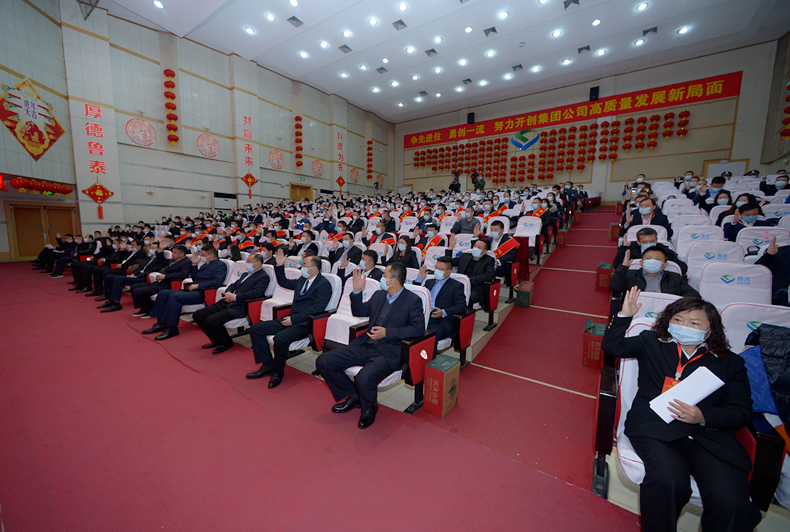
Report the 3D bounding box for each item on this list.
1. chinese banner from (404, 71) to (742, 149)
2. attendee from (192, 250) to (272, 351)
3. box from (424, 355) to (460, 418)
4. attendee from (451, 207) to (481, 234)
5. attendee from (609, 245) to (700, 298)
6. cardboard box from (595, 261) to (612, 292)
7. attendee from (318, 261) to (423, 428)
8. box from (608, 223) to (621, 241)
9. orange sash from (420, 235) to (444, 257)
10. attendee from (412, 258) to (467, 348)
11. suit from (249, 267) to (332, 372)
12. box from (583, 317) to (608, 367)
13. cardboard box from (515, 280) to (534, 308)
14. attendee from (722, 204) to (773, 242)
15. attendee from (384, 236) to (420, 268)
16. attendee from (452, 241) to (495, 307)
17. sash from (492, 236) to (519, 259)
[{"bbox_3d":[10.475,-11.434,24.548,23.301,1.296,0.060,5,8,35],"label":"chinese banner"},{"bbox_3d":[-2.007,0.432,4.081,0.658,1.156,0.863,5,8,34],"label":"attendee"},{"bbox_3d":[0.406,1.033,2.671,0.187,0.396,0.248,6,9,38],"label":"box"},{"bbox_3d":[1.581,-0.687,6.893,0.700,1.270,0.900,5,8,34],"label":"attendee"},{"bbox_3d":[2.640,0.398,3.198,0.710,1.180,0.870,5,8,34],"label":"attendee"},{"bbox_3d":[3.511,0.168,5.201,0.195,0.480,0.250,5,19,35],"label":"cardboard box"},{"bbox_3d":[-0.154,0.584,2.787,0.729,1.207,0.904,5,8,34],"label":"attendee"},{"bbox_3d":[5.299,-0.826,7.489,0.183,0.396,0.253,0,15,18],"label":"box"},{"bbox_3d":[0.710,-0.351,5.724,0.460,0.460,0.280,5,8,35],"label":"orange sash"},{"bbox_3d":[0.451,0.523,3.484,0.640,1.220,0.870,5,8,35],"label":"attendee"},{"bbox_3d":[-1.105,0.525,3.460,0.740,1.017,0.873,5,8,34],"label":"suit"},{"bbox_3d":[2.179,0.827,3.359,0.195,0.480,0.250,5,19,35],"label":"box"},{"bbox_3d":[2.013,0.438,4.790,0.183,0.253,0.396,5,17,31],"label":"cardboard box"},{"bbox_3d":[5.113,-0.288,4.455,0.600,1.165,0.850,5,8,34],"label":"attendee"},{"bbox_3d":[-0.004,0.138,4.991,0.600,1.220,0.850,5,8,35],"label":"attendee"},{"bbox_3d":[1.010,0.209,4.315,0.680,1.250,0.880,5,8,34],"label":"attendee"},{"bbox_3d":[1.759,-0.280,4.993,0.460,0.460,0.280,5,8,35],"label":"sash"}]

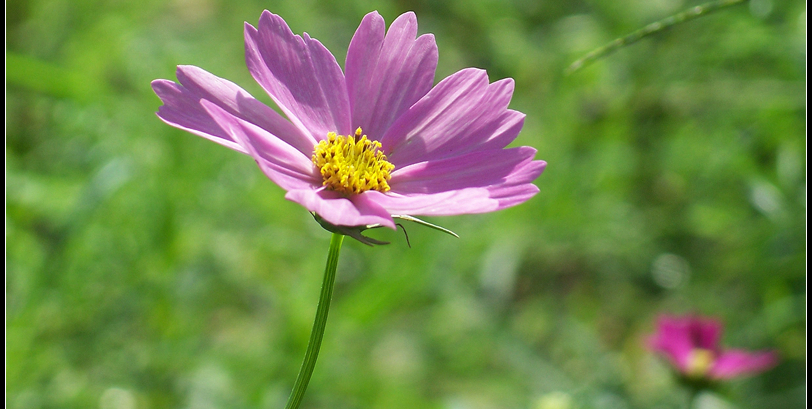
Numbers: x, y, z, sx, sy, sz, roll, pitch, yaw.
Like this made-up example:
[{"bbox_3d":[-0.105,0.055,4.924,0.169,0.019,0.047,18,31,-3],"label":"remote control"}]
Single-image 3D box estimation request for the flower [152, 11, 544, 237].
[{"bbox_3d":[-0.012,-0.007,1.100,0.075,0.026,0.072,10,32,0],"label":"flower"}]

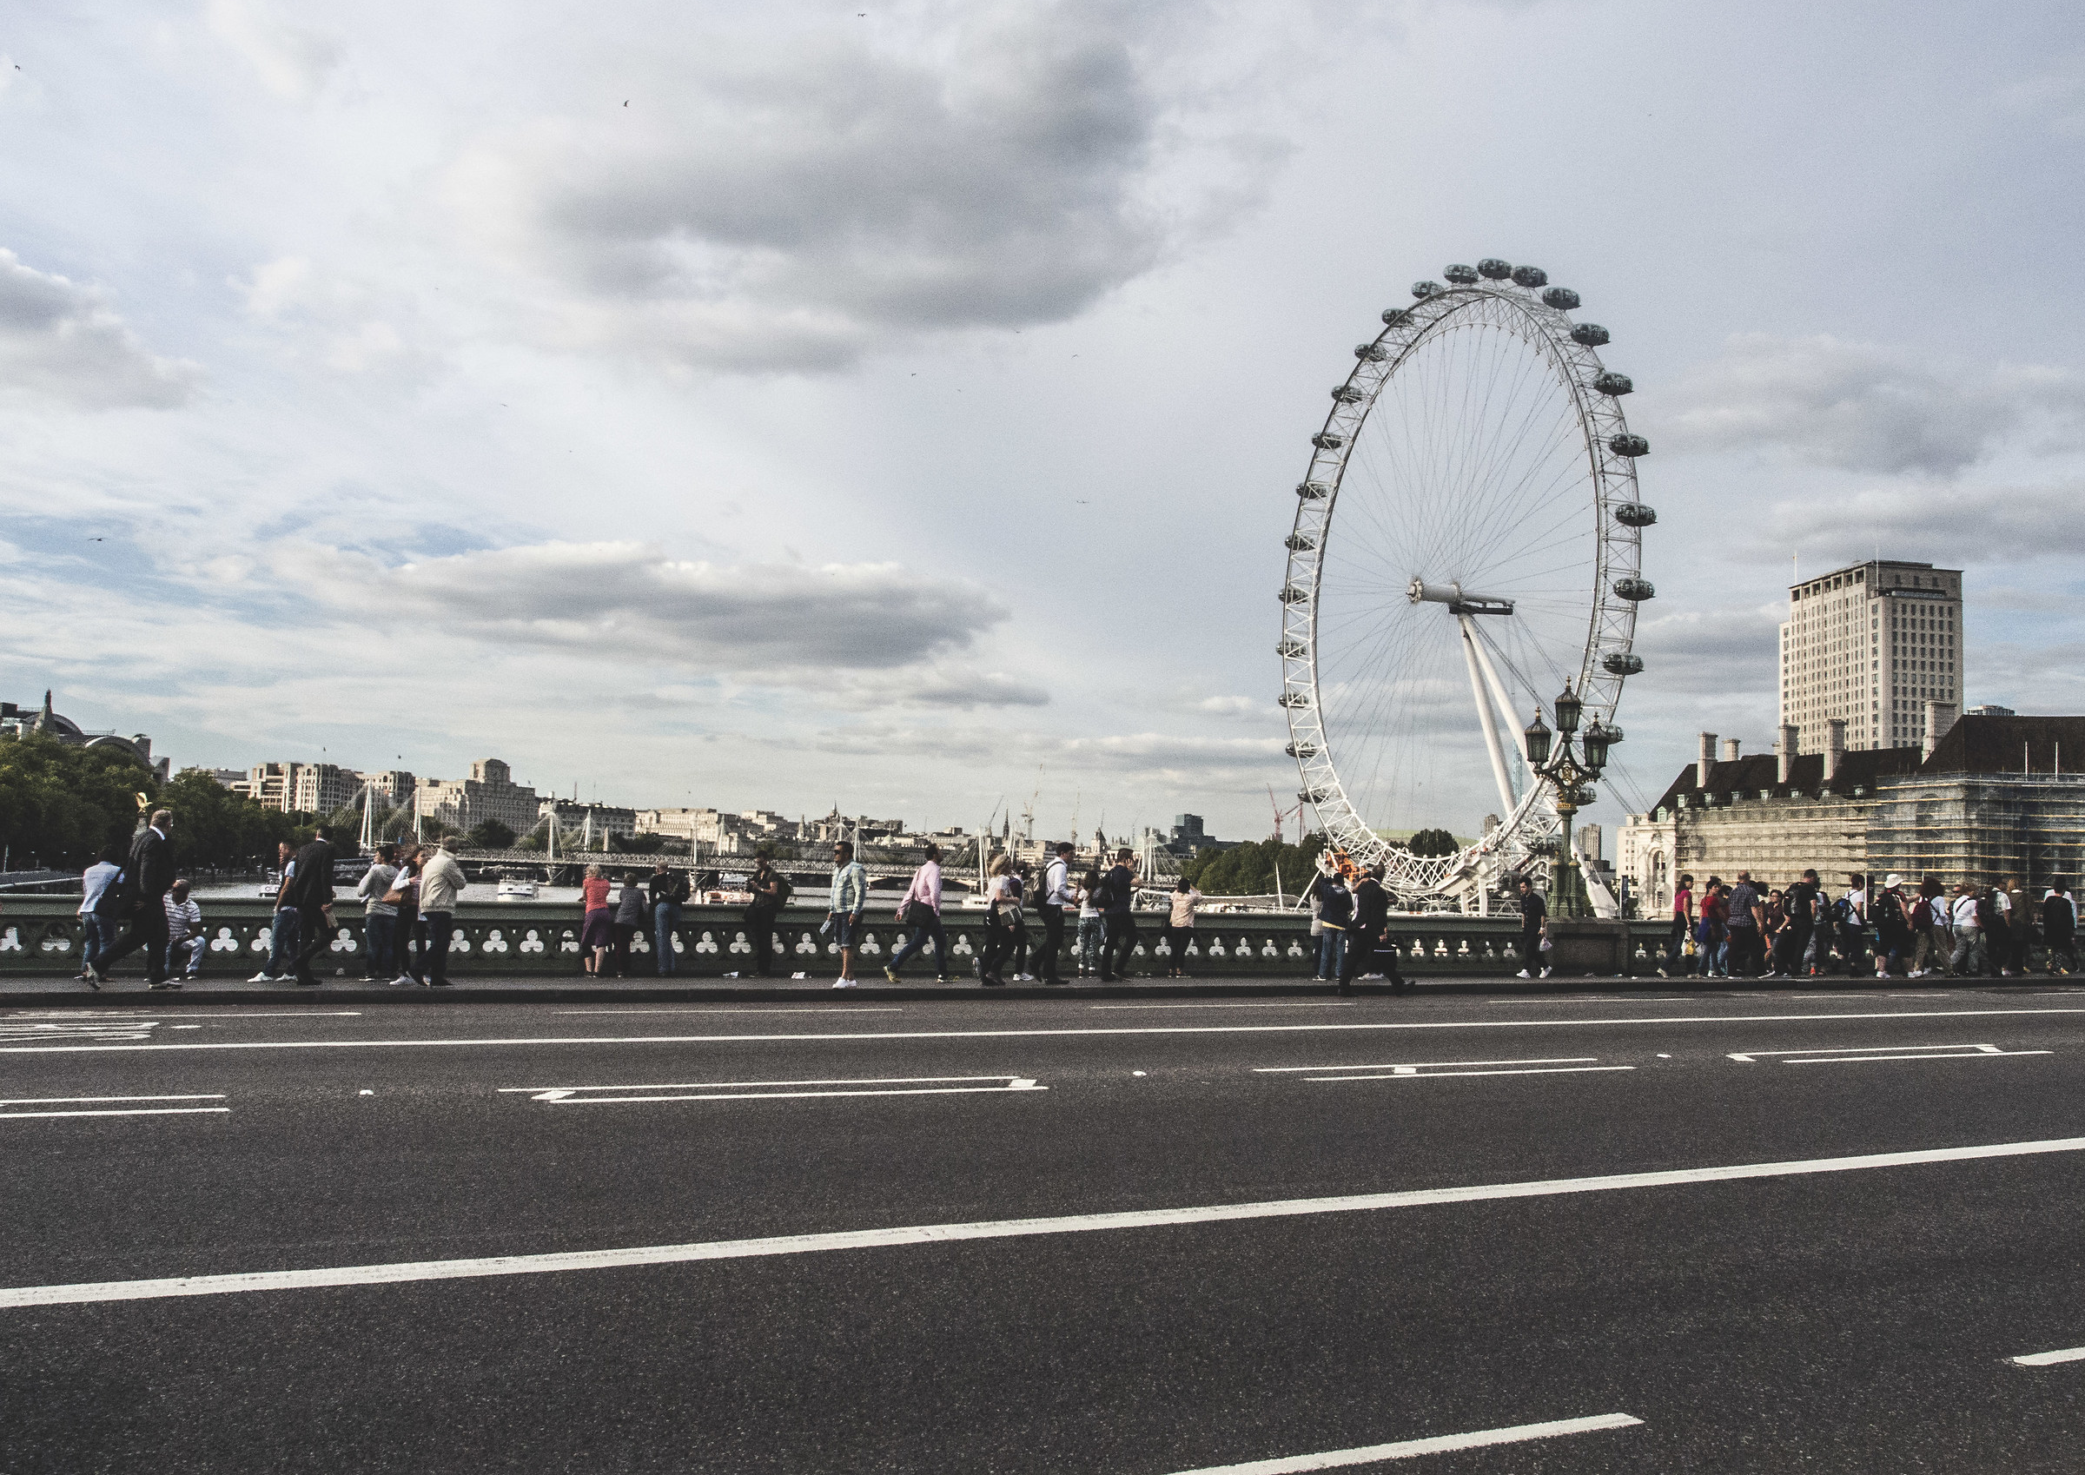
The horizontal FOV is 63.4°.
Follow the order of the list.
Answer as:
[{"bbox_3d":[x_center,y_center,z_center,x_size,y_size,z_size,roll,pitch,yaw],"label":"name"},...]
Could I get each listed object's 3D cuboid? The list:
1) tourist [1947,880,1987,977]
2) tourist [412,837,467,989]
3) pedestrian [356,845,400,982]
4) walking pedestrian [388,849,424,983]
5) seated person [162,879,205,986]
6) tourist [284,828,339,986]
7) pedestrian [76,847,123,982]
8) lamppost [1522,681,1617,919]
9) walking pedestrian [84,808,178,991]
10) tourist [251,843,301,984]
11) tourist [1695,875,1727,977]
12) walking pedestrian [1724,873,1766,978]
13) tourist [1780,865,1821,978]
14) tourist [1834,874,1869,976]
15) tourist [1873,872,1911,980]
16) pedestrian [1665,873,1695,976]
[{"bbox_3d":[15.840,3.294,28.900,0.500,1.610,0.500,3,-4,-23],"label":"tourist"},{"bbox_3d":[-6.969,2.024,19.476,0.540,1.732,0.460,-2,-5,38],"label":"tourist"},{"bbox_3d":[-7.970,2.107,20.200,0.450,1.620,0.500,-1,-5,37],"label":"pedestrian"},{"bbox_3d":[-7.434,2.102,19.813,0.500,1.638,0.480,2,-4,-10],"label":"walking pedestrian"},{"bbox_3d":[-10.514,2.348,20.637,0.580,1.243,0.650,4,-5,-28],"label":"seated person"},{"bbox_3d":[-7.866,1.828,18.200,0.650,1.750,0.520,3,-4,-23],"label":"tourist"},{"bbox_3d":[-10.466,1.943,18.700,0.460,1.503,0.450,2,-4,0],"label":"pedestrian"},{"bbox_3d":[8.905,1.032,28.500,1.750,4.050,0.800,3,-4,-23],"label":"lamppost"},{"bbox_3d":[-9.348,1.664,17.300,0.820,1.851,0.560,4,-5,-24],"label":"walking pedestrian"},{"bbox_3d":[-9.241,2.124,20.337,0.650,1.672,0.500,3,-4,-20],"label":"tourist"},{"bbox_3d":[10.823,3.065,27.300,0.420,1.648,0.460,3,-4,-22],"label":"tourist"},{"bbox_3d":[11.406,3.037,27.400,0.500,1.733,0.530,4,-5,-24],"label":"walking pedestrian"},{"bbox_3d":[12.395,3.052,27.600,0.580,1.759,0.540,4,-5,-26],"label":"tourist"},{"bbox_3d":[13.427,3.123,28.000,0.500,1.704,0.460,4,-5,-24],"label":"tourist"},{"bbox_3d":[14.103,3.130,28.000,0.500,1.717,0.520,4,-5,-32],"label":"tourist"},{"bbox_3d":[10.408,3.078,27.526,0.600,1.685,0.450,3,-5,-22],"label":"pedestrian"}]

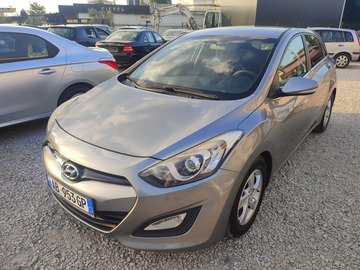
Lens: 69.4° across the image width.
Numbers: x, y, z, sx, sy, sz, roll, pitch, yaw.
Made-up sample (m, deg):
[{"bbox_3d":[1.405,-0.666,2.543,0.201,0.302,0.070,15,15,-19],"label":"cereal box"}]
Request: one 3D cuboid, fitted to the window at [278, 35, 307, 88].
[{"bbox_3d":[1.043,-0.705,2.399,0.080,0.420,0.950,-6,13,42],"label":"window"}]

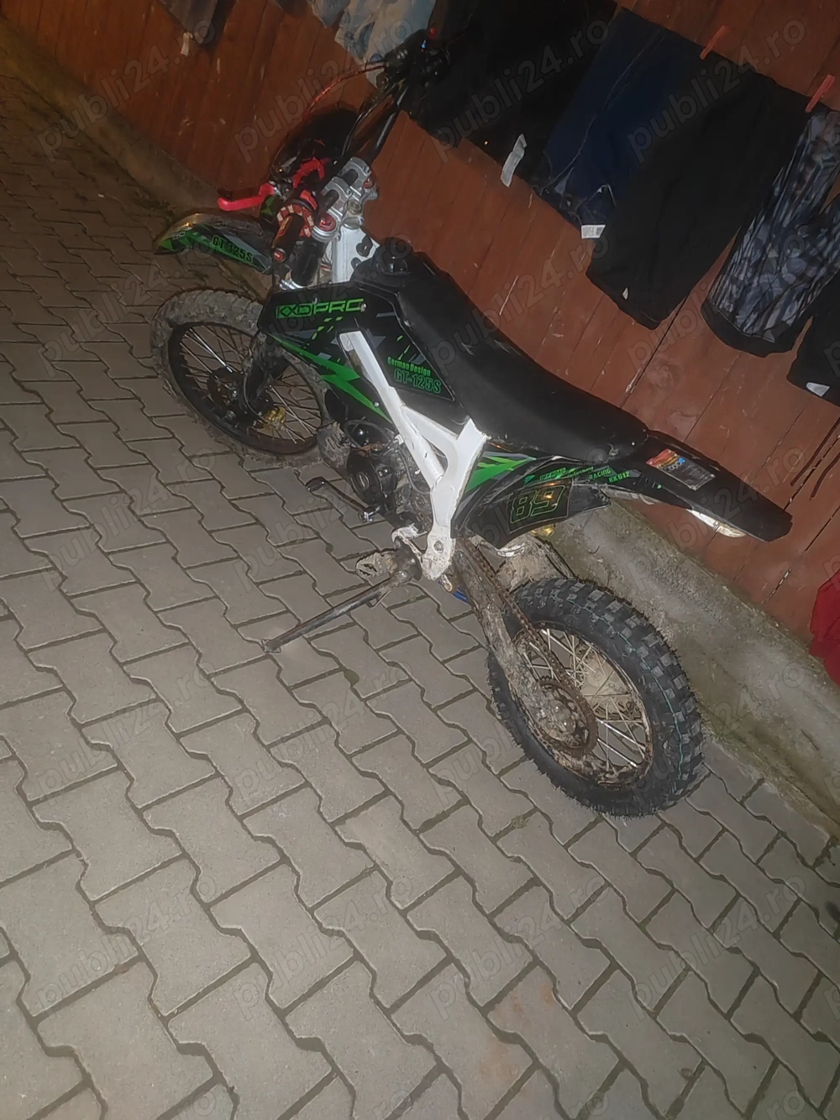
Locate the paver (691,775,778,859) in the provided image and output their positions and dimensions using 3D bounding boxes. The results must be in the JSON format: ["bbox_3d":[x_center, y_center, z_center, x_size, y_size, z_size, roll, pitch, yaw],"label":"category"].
[{"bbox_3d":[0.740,0.636,2.110,0.197,0.060,0.162,43,34,26],"label":"paver"}]

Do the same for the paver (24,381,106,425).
[{"bbox_3d":[-0.970,-0.404,2.375,0.197,0.060,0.162,43,34,25],"label":"paver"}]

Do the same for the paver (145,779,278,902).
[{"bbox_3d":[-0.366,0.495,1.511,0.199,0.060,0.163,43,35,25],"label":"paver"}]

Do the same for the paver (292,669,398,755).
[{"bbox_3d":[-0.170,0.346,1.885,0.198,0.060,0.163,43,35,25],"label":"paver"}]

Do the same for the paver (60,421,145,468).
[{"bbox_3d":[-0.840,-0.283,2.303,0.197,0.060,0.162,43,34,26],"label":"paver"}]

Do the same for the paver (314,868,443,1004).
[{"bbox_3d":[-0.077,0.649,1.481,0.197,0.060,0.162,43,34,25],"label":"paver"}]

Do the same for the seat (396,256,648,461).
[{"bbox_3d":[0.171,-0.343,1.638,0.200,0.145,0.590,-25,56,-35],"label":"seat"}]

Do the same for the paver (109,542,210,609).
[{"bbox_3d":[-0.600,0.054,1.998,0.199,0.060,0.163,43,35,25],"label":"paver"}]

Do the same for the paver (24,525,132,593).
[{"bbox_3d":[-0.754,0.026,1.931,0.198,0.066,0.164,43,35,25],"label":"paver"}]

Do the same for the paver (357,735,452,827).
[{"bbox_3d":[-0.040,0.463,1.778,0.197,0.060,0.162,43,34,26],"label":"paver"}]

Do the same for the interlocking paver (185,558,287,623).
[{"bbox_3d":[-0.440,0.093,2.061,0.198,0.060,0.163,43,35,25],"label":"interlocking paver"}]

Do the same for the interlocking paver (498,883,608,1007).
[{"bbox_3d":[0.236,0.725,1.621,0.198,0.060,0.163,43,35,25],"label":"interlocking paver"}]

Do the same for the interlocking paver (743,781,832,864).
[{"bbox_3d":[0.901,0.678,2.187,0.198,0.060,0.163,43,35,25],"label":"interlocking paver"}]

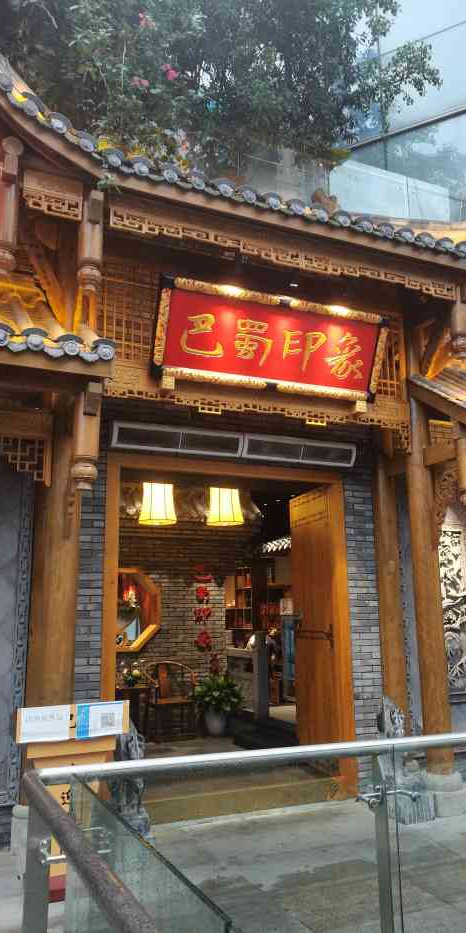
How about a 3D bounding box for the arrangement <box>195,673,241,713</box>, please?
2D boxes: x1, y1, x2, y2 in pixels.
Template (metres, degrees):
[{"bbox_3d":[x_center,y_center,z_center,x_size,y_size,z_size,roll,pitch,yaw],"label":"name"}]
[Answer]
[{"bbox_3d":[-0.200,2.910,8.926,0.616,0.484,0.572,-1,-11,0],"label":"arrangement"}]

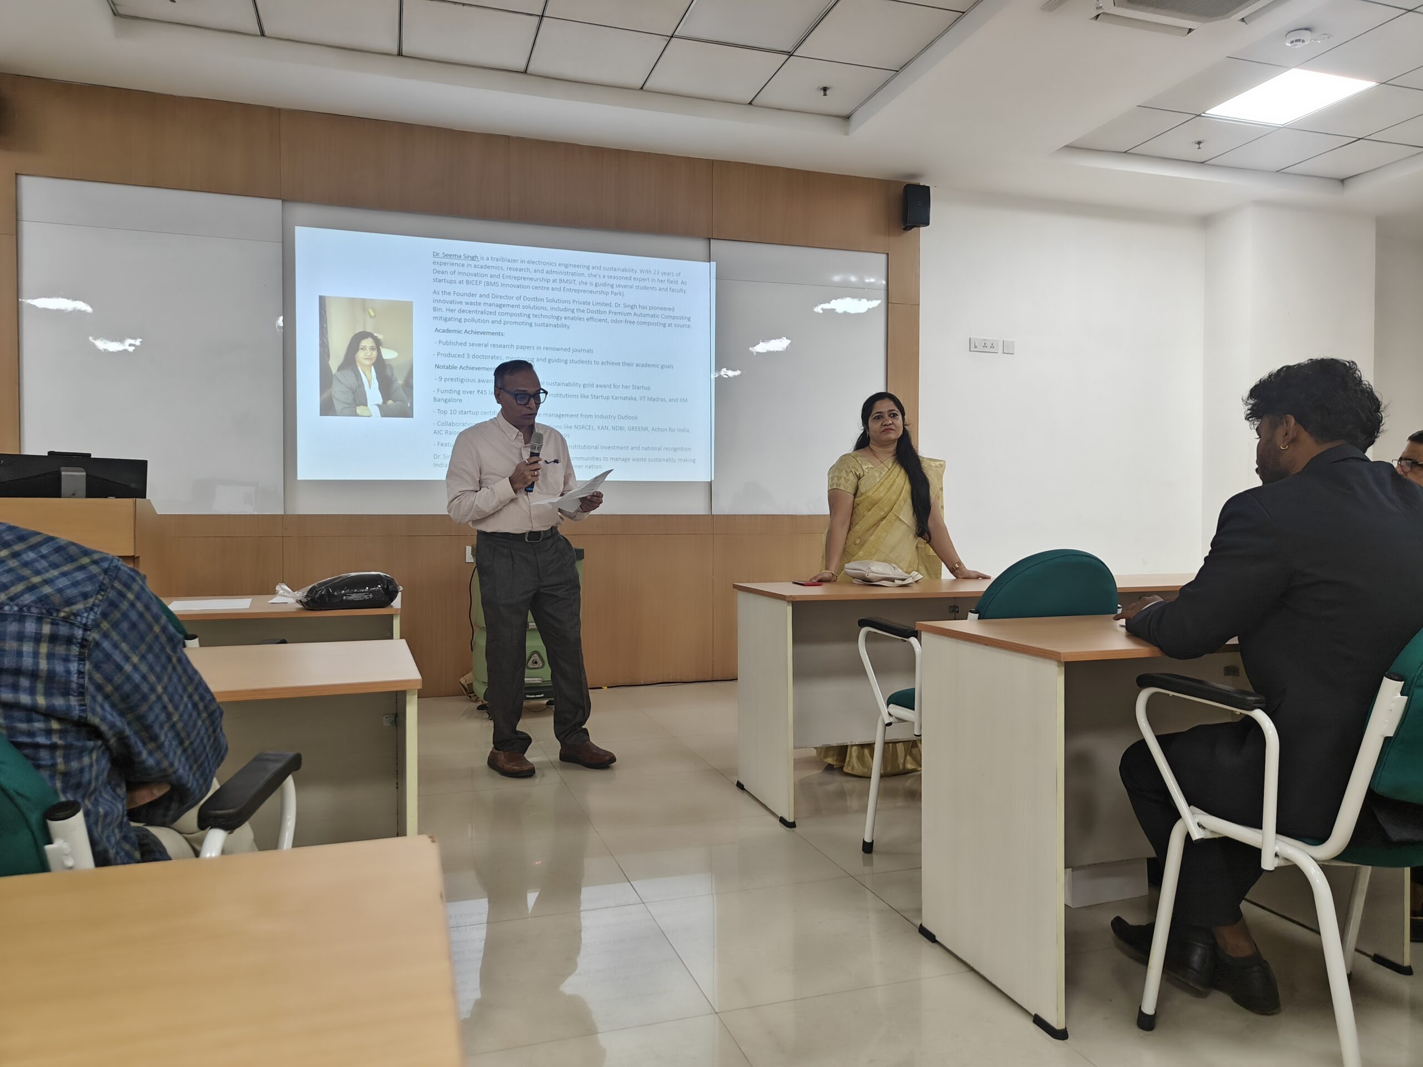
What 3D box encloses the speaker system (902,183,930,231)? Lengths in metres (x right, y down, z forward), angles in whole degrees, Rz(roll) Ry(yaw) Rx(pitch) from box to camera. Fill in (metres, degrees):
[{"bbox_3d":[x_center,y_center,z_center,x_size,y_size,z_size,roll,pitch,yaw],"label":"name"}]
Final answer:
[{"bbox_3d":[1.291,-2.056,6.209,0.170,0.280,0.170,0,1,-14],"label":"speaker system"}]

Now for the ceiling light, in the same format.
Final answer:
[{"bbox_3d":[3.112,-2.360,5.327,0.600,0.050,0.600,0,1,-18],"label":"ceiling light"}]

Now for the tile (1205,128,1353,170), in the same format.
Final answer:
[{"bbox_3d":[3.488,-2.346,6.054,0.600,0.020,0.582,0,1,-18],"label":"tile"}]

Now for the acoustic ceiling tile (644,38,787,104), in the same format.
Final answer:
[{"bbox_3d":[0.016,-2.319,4.948,0.600,0.020,0.582,0,1,-18],"label":"acoustic ceiling tile"}]

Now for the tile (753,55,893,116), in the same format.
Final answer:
[{"bbox_3d":[0.582,-2.324,5.132,0.590,0.020,0.582,0,1,-18],"label":"tile"}]

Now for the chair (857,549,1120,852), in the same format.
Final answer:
[{"bbox_3d":[0.801,0.499,2.771,0.600,0.900,0.560,0,1,-18],"label":"chair"}]

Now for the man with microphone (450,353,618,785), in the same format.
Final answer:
[{"bbox_3d":[-0.714,0.127,3.830,0.520,1.610,0.450,-1,1,-41],"label":"man with microphone"}]

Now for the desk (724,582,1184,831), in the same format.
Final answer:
[{"bbox_3d":[1.321,0.559,3.809,2.450,0.745,0.610,0,1,-18],"label":"desk"}]

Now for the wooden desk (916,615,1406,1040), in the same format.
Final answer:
[{"bbox_3d":[1.012,0.585,2.267,0.905,0.744,0.555,0,1,-18],"label":"wooden desk"}]

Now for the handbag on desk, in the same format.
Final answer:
[{"bbox_3d":[0.641,0.148,3.704,0.290,0.095,0.190,0,1,-18],"label":"handbag on desk"}]

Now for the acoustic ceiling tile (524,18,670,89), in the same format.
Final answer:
[{"bbox_3d":[-0.554,-2.314,4.762,0.600,0.020,0.582,0,1,-18],"label":"acoustic ceiling tile"}]

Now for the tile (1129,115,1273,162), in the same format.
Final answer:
[{"bbox_3d":[2.917,-2.342,5.868,0.600,0.020,0.582,0,1,-18],"label":"tile"}]

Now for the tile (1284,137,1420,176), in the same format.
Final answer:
[{"bbox_3d":[4.051,-2.351,6.237,0.585,0.020,0.582,0,1,-18],"label":"tile"}]

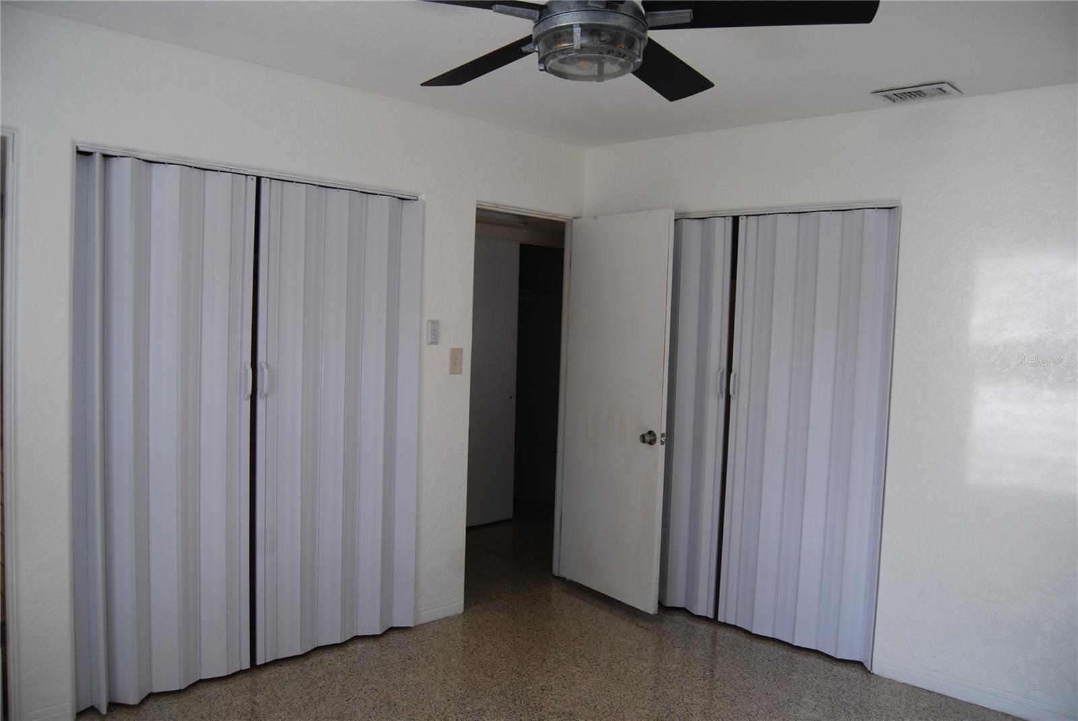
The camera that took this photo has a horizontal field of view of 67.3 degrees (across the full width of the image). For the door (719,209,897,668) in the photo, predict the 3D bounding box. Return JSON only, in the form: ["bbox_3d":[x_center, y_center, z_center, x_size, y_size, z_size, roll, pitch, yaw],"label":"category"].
[{"bbox_3d":[1.214,0.326,3.703,0.745,1.980,0.085,5,5,43],"label":"door"}]

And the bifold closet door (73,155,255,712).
[{"bbox_3d":[-1.370,0.278,2.989,0.090,1.980,0.650,5,5,43],"label":"bifold closet door"}]

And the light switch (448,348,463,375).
[{"bbox_3d":[-0.399,0.004,3.890,0.018,0.125,0.083,5,5,43],"label":"light switch"}]

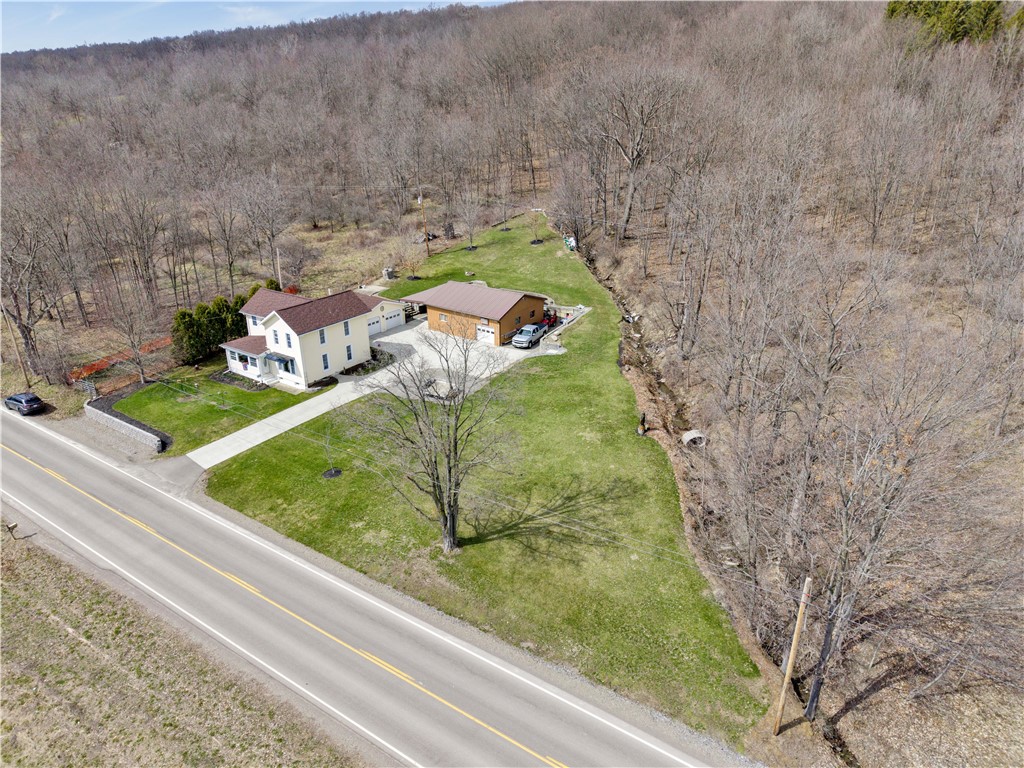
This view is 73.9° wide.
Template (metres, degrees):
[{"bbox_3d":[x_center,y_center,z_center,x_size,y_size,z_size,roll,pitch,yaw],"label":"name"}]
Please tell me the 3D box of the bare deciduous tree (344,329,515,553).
[{"bbox_3d":[-5.091,4.136,43.422,10.600,15.770,10.000,0,23,0],"label":"bare deciduous tree"}]

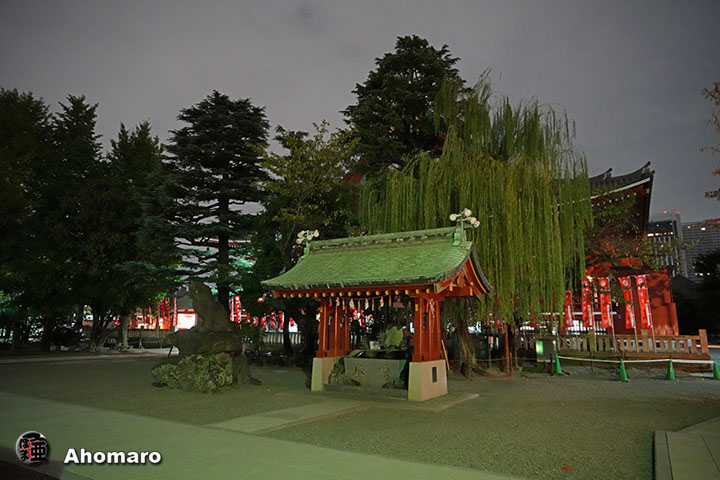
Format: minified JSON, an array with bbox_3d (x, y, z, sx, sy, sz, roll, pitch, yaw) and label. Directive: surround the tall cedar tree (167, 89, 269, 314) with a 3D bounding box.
[{"bbox_3d":[-8.618,-1.482,29.029,6.600,16.230,6.400,4,-11,-17],"label":"tall cedar tree"}]

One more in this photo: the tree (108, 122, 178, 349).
[{"bbox_3d":[-15.826,-0.625,35.087,5.400,16.860,5.400,6,-12,-24],"label":"tree"}]

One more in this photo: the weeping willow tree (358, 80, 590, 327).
[{"bbox_3d":[4.161,-0.709,17.442,8.200,11.070,7.400,-2,-11,13],"label":"weeping willow tree"}]

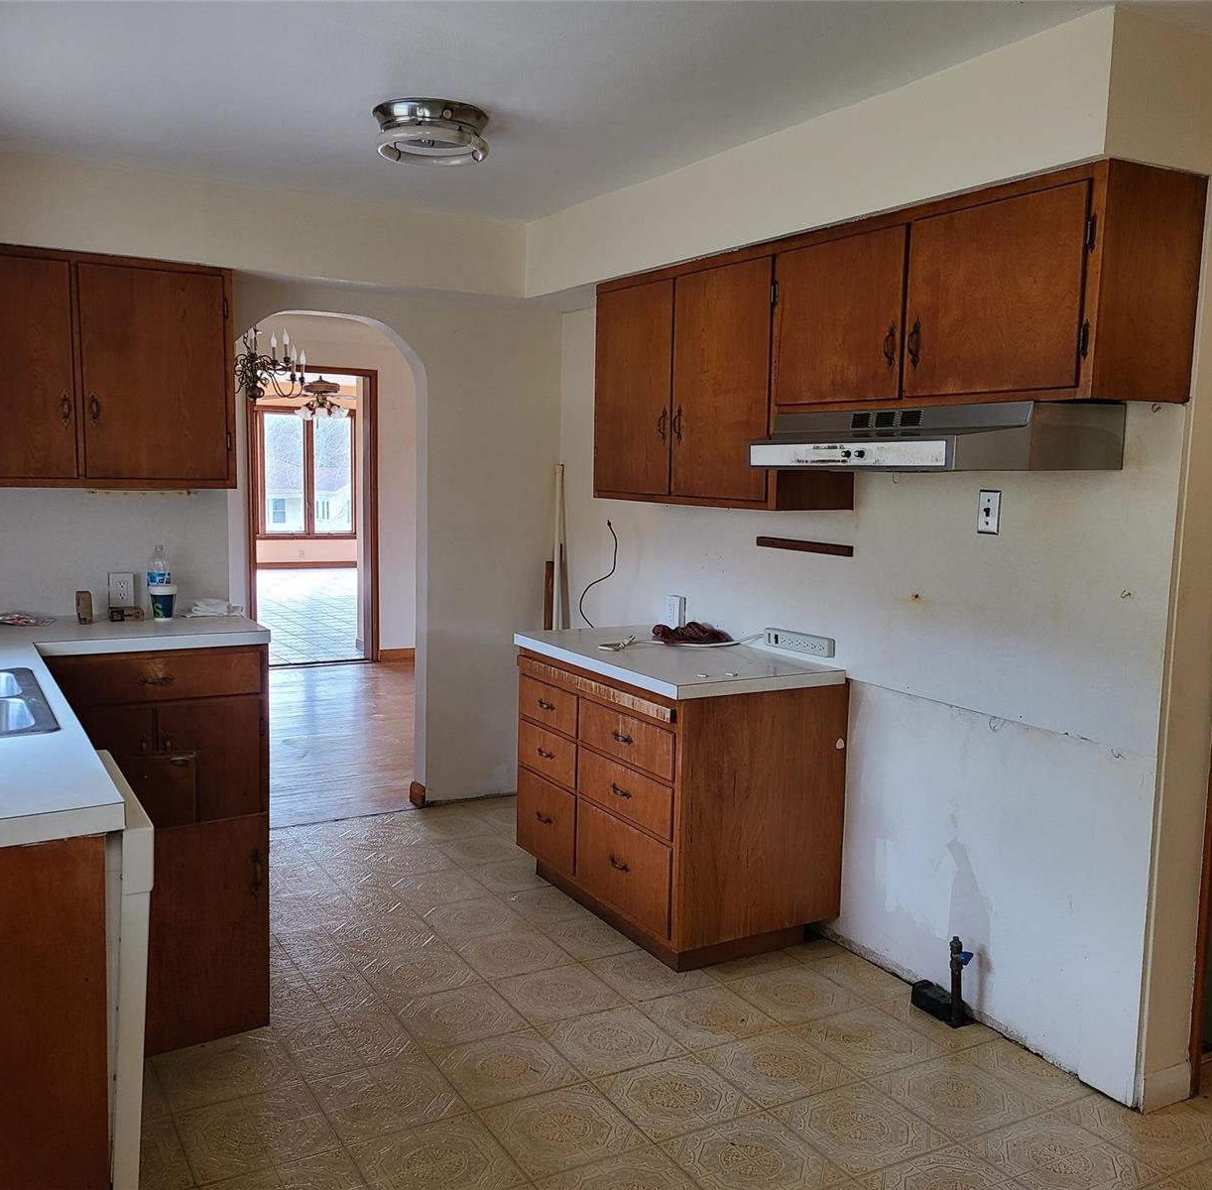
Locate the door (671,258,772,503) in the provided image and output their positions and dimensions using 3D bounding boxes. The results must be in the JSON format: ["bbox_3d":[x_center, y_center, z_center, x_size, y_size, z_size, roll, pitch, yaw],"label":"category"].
[{"bbox_3d":[0.356,-0.648,3.665,0.020,0.700,0.506,-2,7,-29],"label":"door"}]

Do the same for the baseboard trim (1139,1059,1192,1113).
[{"bbox_3d":[1.347,1.181,2.864,0.175,0.094,0.015,-2,7,-29],"label":"baseboard trim"}]

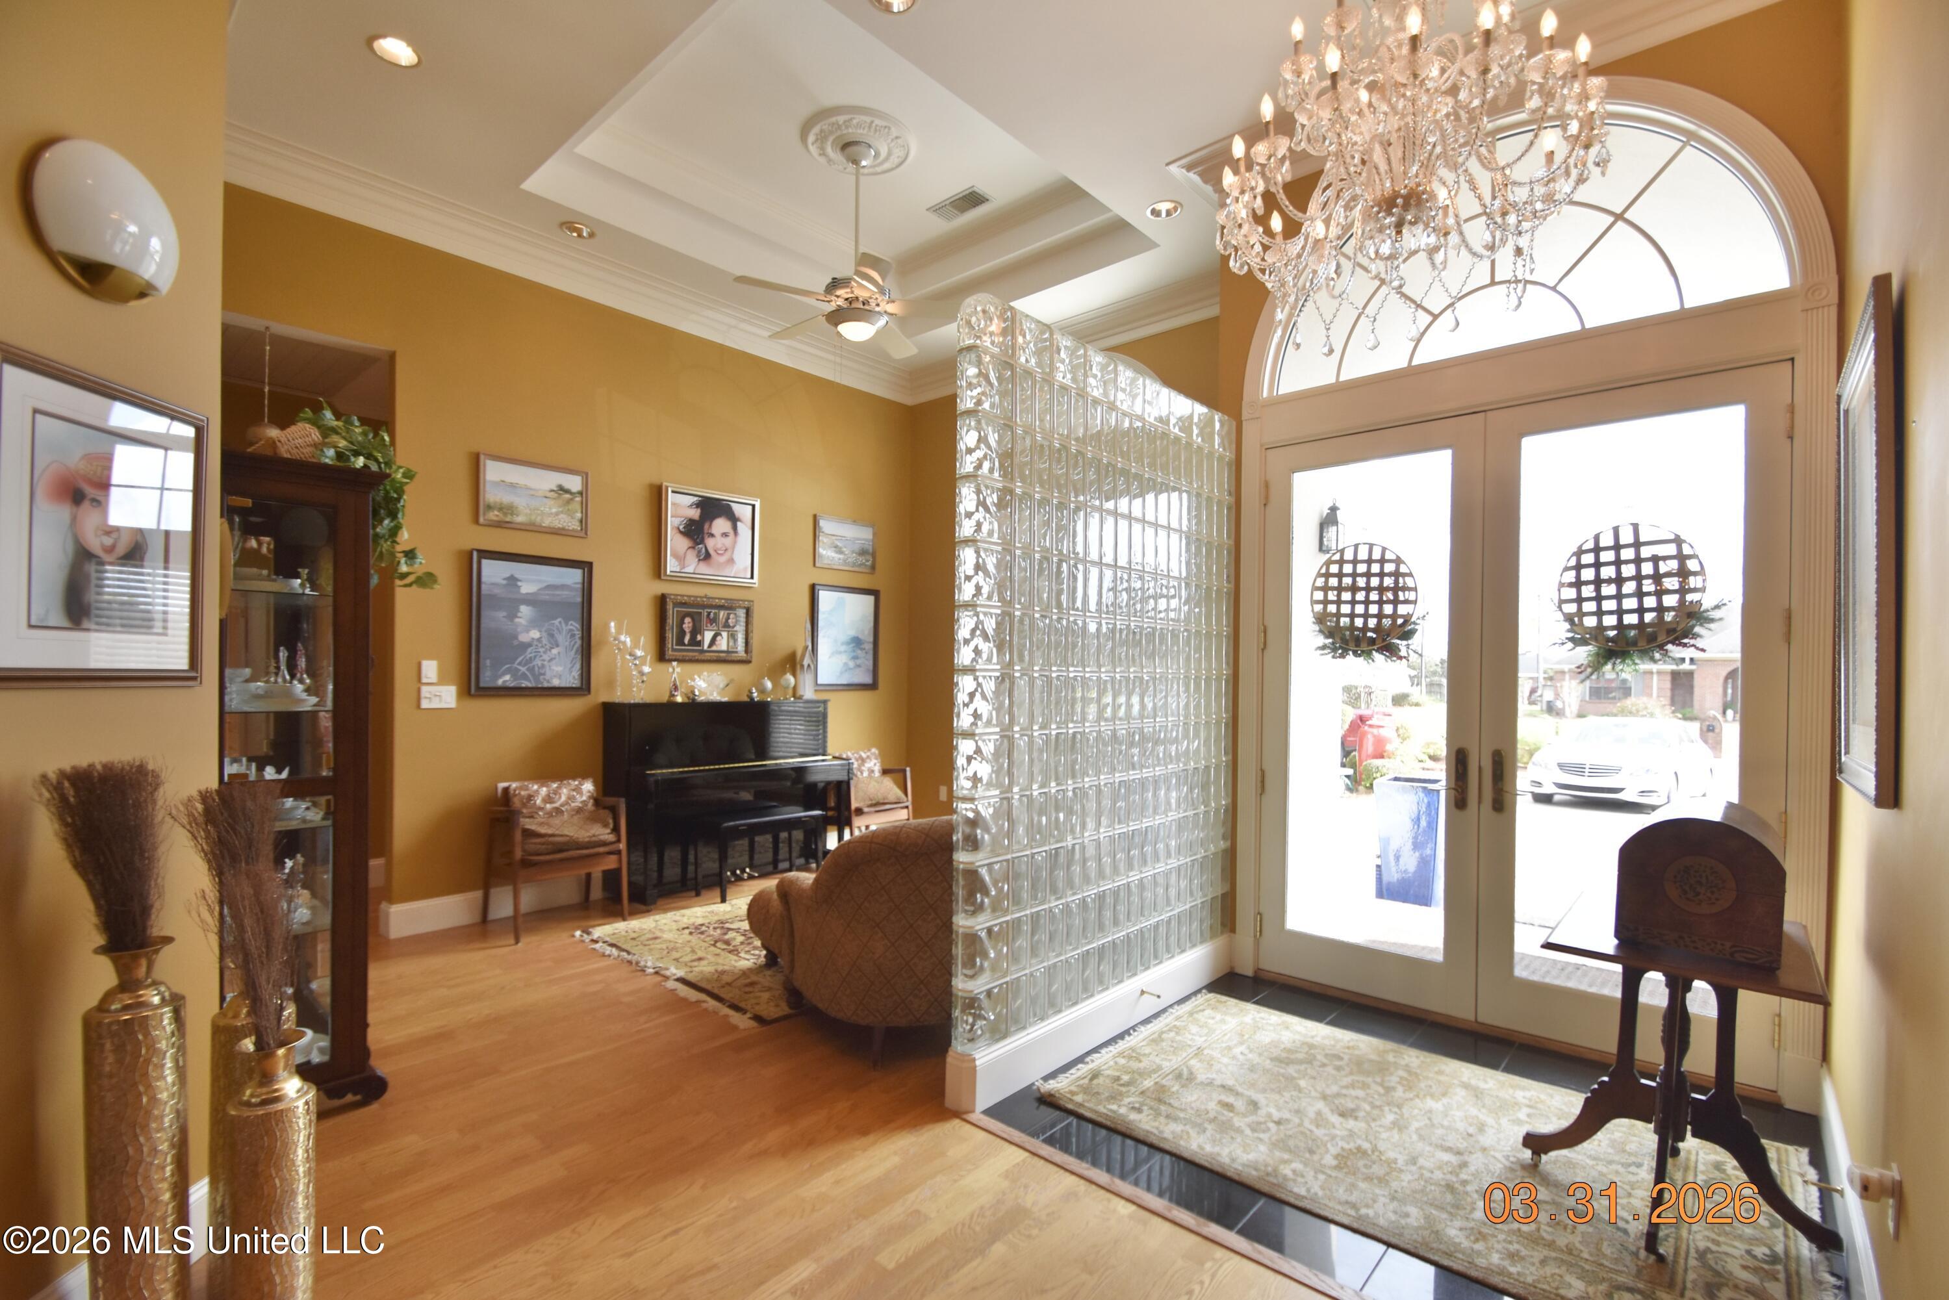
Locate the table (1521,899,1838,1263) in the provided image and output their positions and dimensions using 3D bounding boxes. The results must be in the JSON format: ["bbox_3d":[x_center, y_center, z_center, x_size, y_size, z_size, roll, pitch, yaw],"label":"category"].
[{"bbox_3d":[1.902,1.136,2.203,0.610,0.745,0.750,1,-1,43],"label":"table"}]

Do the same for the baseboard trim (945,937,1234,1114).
[{"bbox_3d":[0.566,1.400,3.244,0.140,0.190,1.730,1,-1,43],"label":"baseboard trim"}]

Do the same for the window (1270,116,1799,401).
[{"bbox_3d":[2.068,-1.601,3.254,1.720,0.860,0.060,0,-1,40],"label":"window"}]

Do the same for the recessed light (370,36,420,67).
[{"bbox_3d":[-2.298,-2.371,3.217,0.200,0.050,0.200,0,-1,43],"label":"recessed light"}]

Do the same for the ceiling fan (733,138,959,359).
[{"bbox_3d":[-0.625,-2.181,4.320,1.300,1.070,1.300,0,-1,43],"label":"ceiling fan"}]

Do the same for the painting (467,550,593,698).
[{"bbox_3d":[-2.424,-0.130,4.465,0.030,0.757,0.610,1,-1,43],"label":"painting"}]

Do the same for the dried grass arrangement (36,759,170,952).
[{"bbox_3d":[-1.755,0.415,1.645,0.165,0.390,0.175,1,-1,0],"label":"dried grass arrangement"}]

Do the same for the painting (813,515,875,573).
[{"bbox_3d":[-0.987,-0.816,6.329,0.035,0.400,0.590,0,-1,43],"label":"painting"}]

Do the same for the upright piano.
[{"bbox_3d":[-1.558,0.945,5.306,0.580,1.205,1.470,0,-1,43],"label":"upright piano"}]

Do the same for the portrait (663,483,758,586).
[{"bbox_3d":[-1.760,-0.754,5.503,0.040,0.625,0.710,0,-1,43],"label":"portrait"}]

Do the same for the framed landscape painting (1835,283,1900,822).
[{"bbox_3d":[2.087,-0.214,1.910,0.035,1.055,0.810,1,-1,43],"label":"framed landscape painting"}]

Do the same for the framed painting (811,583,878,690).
[{"bbox_3d":[-0.951,-0.083,6.054,0.030,0.757,0.600,1,-1,43],"label":"framed painting"}]

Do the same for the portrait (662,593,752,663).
[{"bbox_3d":[-1.781,-0.134,5.490,0.040,0.430,0.670,0,-1,43],"label":"portrait"}]

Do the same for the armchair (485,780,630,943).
[{"bbox_3d":[-2.316,1.122,4.519,0.570,0.770,0.600,0,-1,43],"label":"armchair"}]

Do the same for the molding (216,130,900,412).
[{"bbox_3d":[-1.862,-2.096,4.961,0.150,0.200,4.100,1,-1,43],"label":"molding"}]

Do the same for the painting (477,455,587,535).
[{"bbox_3d":[-2.416,-0.836,4.466,0.030,0.372,0.555,1,-1,43],"label":"painting"}]

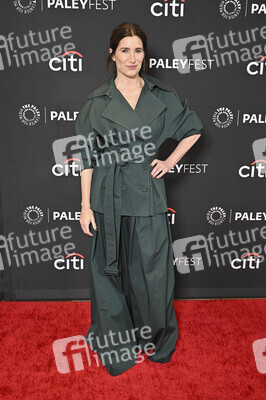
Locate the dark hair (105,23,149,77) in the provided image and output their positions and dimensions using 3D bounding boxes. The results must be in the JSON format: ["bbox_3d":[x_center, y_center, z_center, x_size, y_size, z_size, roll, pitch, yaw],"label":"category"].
[{"bbox_3d":[-0.027,-0.683,2.200,0.180,0.235,0.225,-3,14,-15],"label":"dark hair"}]

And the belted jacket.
[{"bbox_3d":[0.025,-0.110,2.275,0.580,0.920,0.320,-2,14,-9],"label":"belted jacket"}]

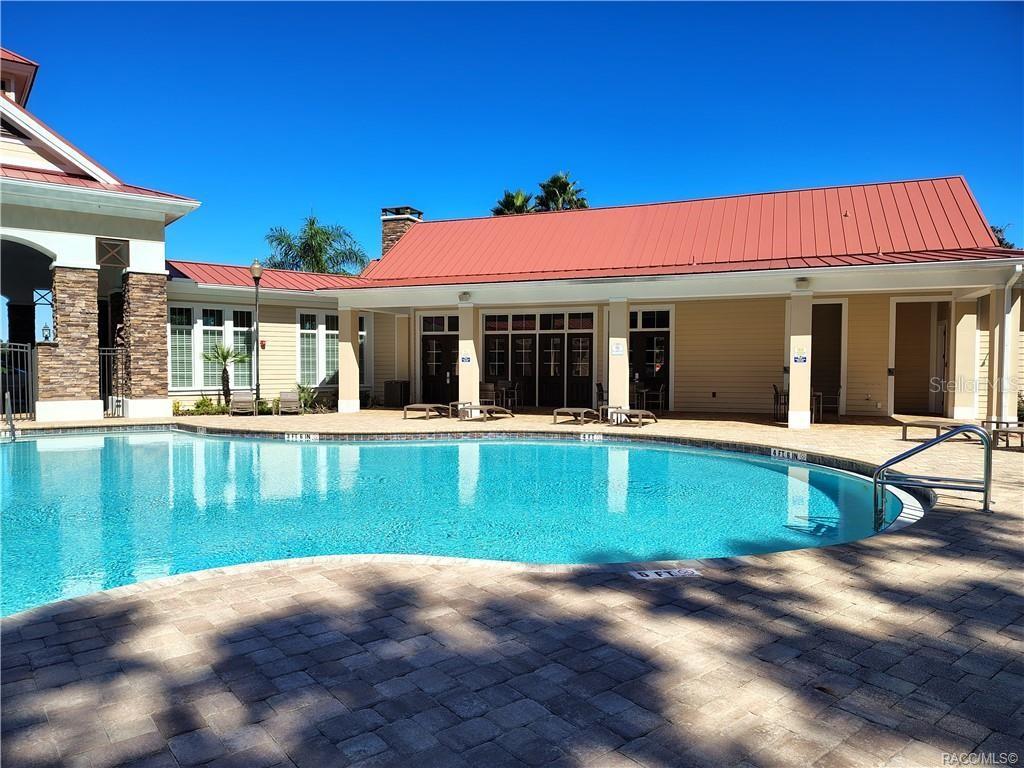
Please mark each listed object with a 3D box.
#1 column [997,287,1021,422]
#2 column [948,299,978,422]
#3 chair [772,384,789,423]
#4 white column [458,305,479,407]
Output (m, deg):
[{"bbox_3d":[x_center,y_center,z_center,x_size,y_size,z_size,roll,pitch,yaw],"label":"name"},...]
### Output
[{"bbox_3d":[9.984,-0.460,14.412,0.427,3.020,0.427,1,2,22],"label":"column"},{"bbox_3d":[11.847,-0.612,18.575,0.450,3.050,0.440,1,2,22],"label":"column"},{"bbox_3d":[7.101,0.473,18.422,0.600,0.900,0.580,1,2,22],"label":"chair"},{"bbox_3d":[-1.156,-0.638,19.557,0.450,3.080,0.450,1,2,22],"label":"white column"}]

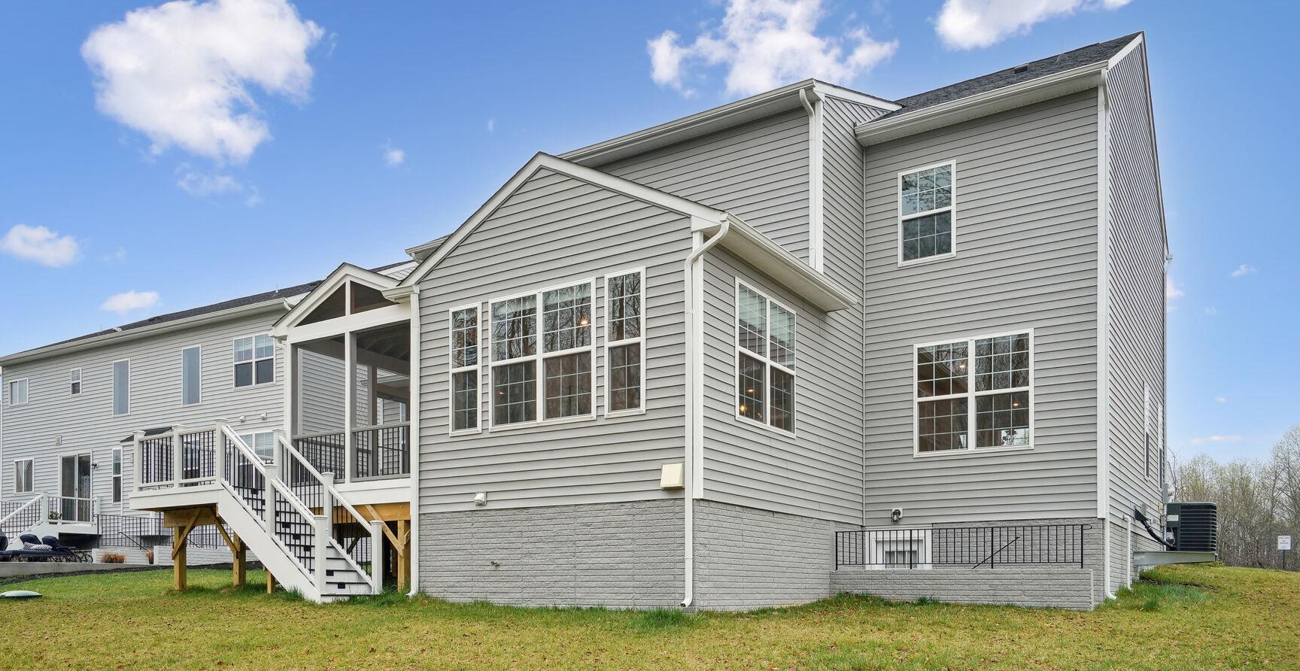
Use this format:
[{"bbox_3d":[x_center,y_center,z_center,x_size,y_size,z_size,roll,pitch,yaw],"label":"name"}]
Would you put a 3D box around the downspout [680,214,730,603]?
[{"bbox_3d":[0.600,0.905,10.800,0.560,4.500,0.170,0,0,32],"label":"downspout"}]

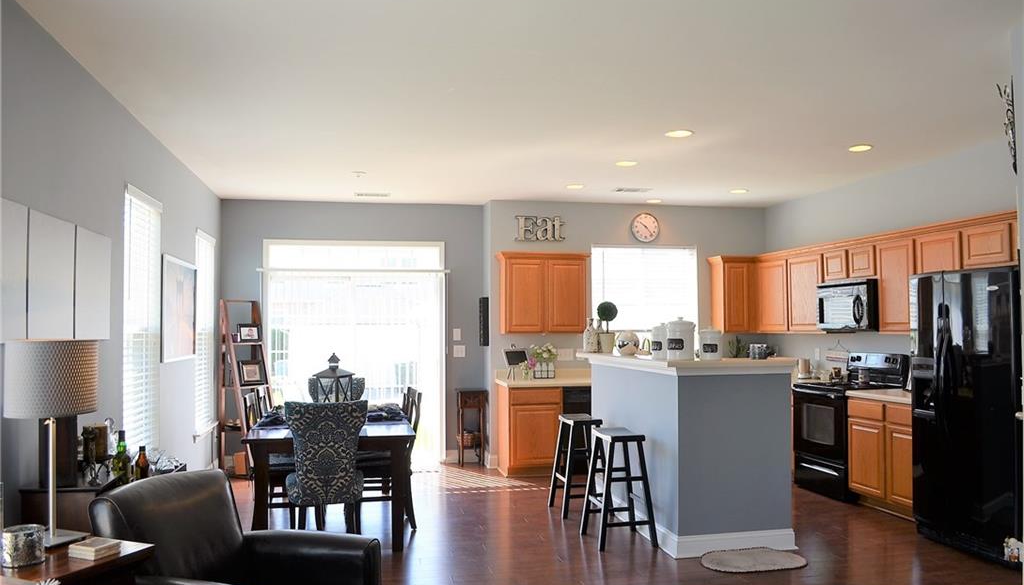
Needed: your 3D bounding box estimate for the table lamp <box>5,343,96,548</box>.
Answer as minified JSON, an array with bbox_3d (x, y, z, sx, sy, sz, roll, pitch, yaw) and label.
[{"bbox_3d":[-1.619,0.516,2.701,0.287,0.690,0.287,-1,-3,21],"label":"table lamp"}]

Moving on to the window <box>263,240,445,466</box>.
[{"bbox_3d":[-1.616,0.637,7.913,1.838,2.316,0.121,0,-2,-12],"label":"window"}]

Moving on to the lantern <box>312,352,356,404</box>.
[{"bbox_3d":[-1.289,0.690,5.569,0.227,0.483,0.227,-2,-3,27],"label":"lantern"}]

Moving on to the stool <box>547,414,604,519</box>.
[{"bbox_3d":[0.536,1.353,6.050,0.400,0.735,0.440,0,-2,-12],"label":"stool"}]

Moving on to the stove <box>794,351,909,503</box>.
[{"bbox_3d":[2.905,1.137,6.592,0.670,1.180,0.760,0,-2,-12],"label":"stove"}]

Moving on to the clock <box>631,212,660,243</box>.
[{"bbox_3d":[1.447,-0.694,8.243,0.315,0.310,0.050,0,-3,-12],"label":"clock"}]

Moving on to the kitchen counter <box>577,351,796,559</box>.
[{"bbox_3d":[1.210,1.078,5.721,0.896,1.223,1.883,0,-2,-12],"label":"kitchen counter"}]

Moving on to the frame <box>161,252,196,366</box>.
[{"bbox_3d":[-2.545,0.138,5.881,0.035,0.750,1.128,0,-2,-12],"label":"frame"}]

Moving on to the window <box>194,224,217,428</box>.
[{"bbox_3d":[-2.823,0.365,7.023,0.091,1.792,0.936,0,-2,-12],"label":"window"}]

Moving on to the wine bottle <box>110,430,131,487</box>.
[{"bbox_3d":[-1.797,0.770,3.520,0.078,0.280,0.078,0,-2,-12],"label":"wine bottle"}]

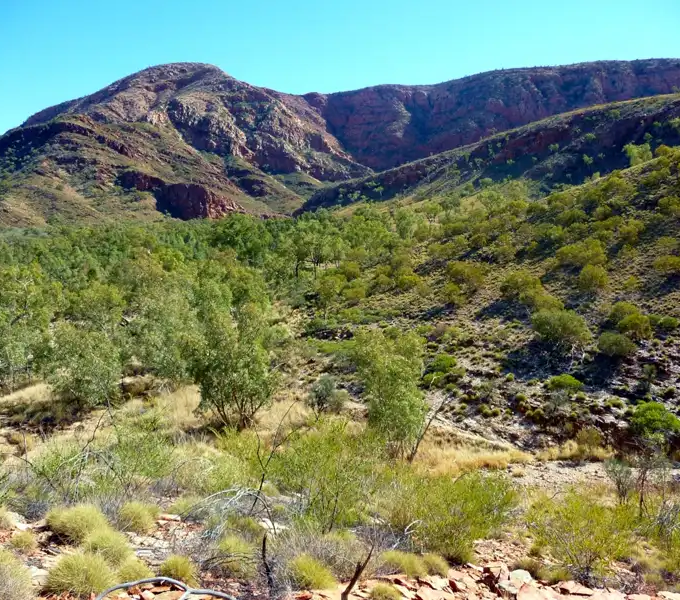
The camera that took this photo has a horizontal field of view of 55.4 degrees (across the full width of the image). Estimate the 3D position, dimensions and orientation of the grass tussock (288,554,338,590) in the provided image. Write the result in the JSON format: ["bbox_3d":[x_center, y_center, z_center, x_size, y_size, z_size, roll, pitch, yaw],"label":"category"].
[{"bbox_3d":[-0.255,2.527,6.000,0.432,0.300,0.410,0,8,0],"label":"grass tussock"}]

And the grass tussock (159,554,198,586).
[{"bbox_3d":[-1.572,2.634,6.300,0.389,0.279,0.370,0,7,0],"label":"grass tussock"}]

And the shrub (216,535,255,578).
[{"bbox_3d":[-1.017,2.497,6.300,0.359,0.386,0.341,0,8,0],"label":"shrub"}]

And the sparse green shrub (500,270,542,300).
[{"bbox_3d":[16.829,-1.344,60.000,3.894,2.725,3.505,0,7,0],"label":"sparse green shrub"}]

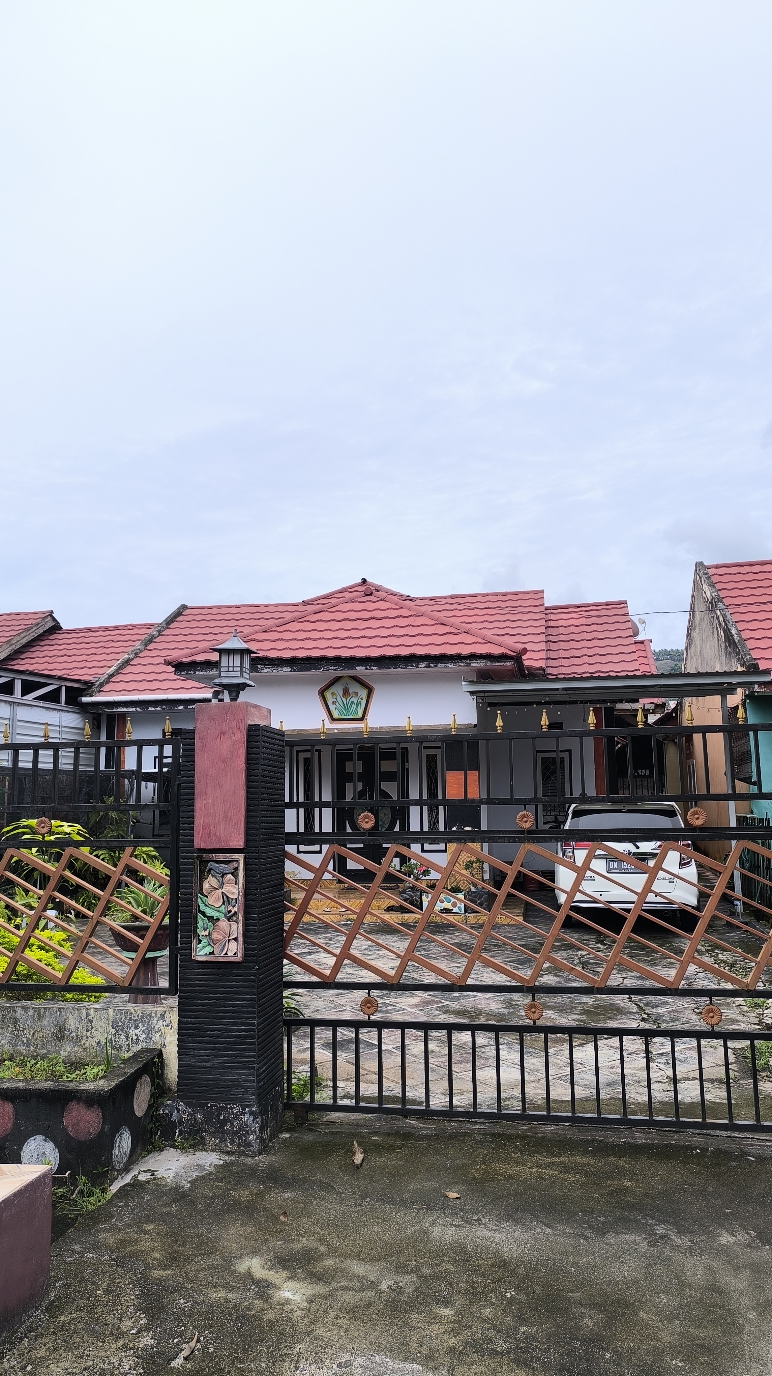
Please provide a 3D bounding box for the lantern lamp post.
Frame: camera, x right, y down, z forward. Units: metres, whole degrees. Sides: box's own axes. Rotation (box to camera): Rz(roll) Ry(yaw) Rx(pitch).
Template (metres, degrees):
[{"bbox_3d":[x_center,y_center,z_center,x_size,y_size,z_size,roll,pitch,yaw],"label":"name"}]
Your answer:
[{"bbox_3d":[-0.772,-0.102,4.696,0.197,0.407,0.197,-2,-9,10],"label":"lantern lamp post"}]

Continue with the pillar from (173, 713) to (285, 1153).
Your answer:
[{"bbox_3d":[-0.760,1.132,4.527,0.412,2.072,0.417,-2,-9,10],"label":"pillar"}]

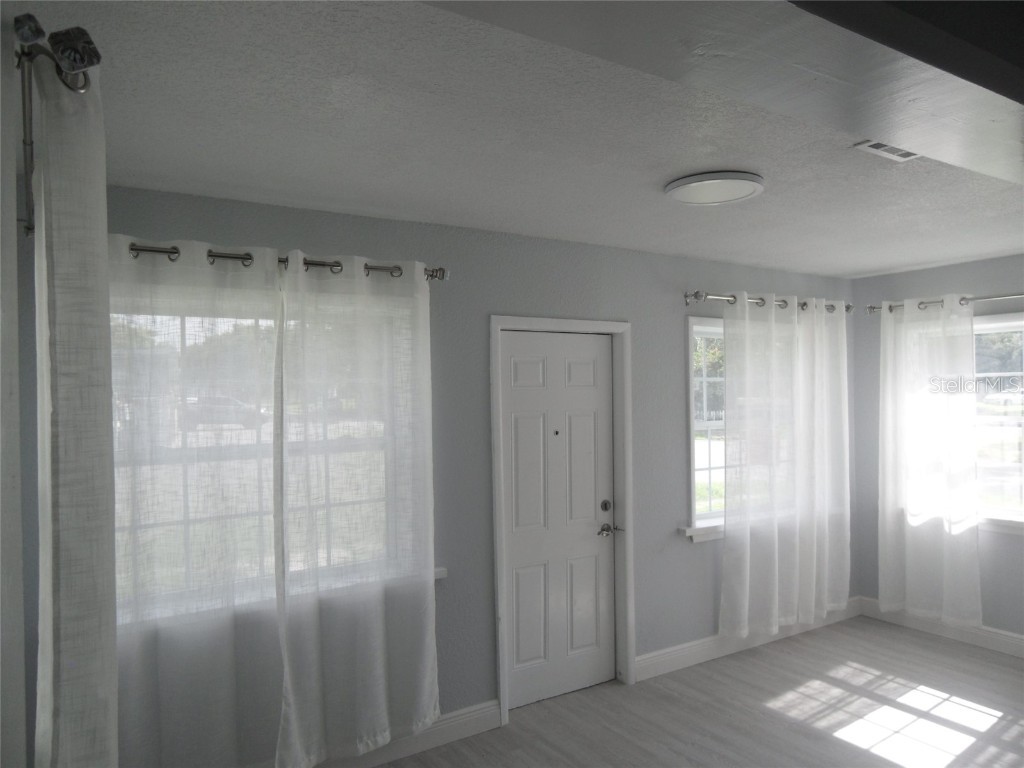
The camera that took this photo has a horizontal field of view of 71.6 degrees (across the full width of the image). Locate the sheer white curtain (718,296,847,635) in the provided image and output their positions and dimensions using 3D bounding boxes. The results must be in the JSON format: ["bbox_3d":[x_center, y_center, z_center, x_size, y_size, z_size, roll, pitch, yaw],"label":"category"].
[{"bbox_3d":[1.834,0.508,4.698,1.342,2.165,0.120,0,-1,-33],"label":"sheer white curtain"}]

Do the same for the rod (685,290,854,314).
[{"bbox_3d":[1.744,-0.528,4.696,1.696,0.070,0.120,0,-1,-33],"label":"rod"}]

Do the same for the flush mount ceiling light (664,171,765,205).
[{"bbox_3d":[0.796,-0.768,2.811,0.377,0.029,0.377,-1,-1,0],"label":"flush mount ceiling light"}]

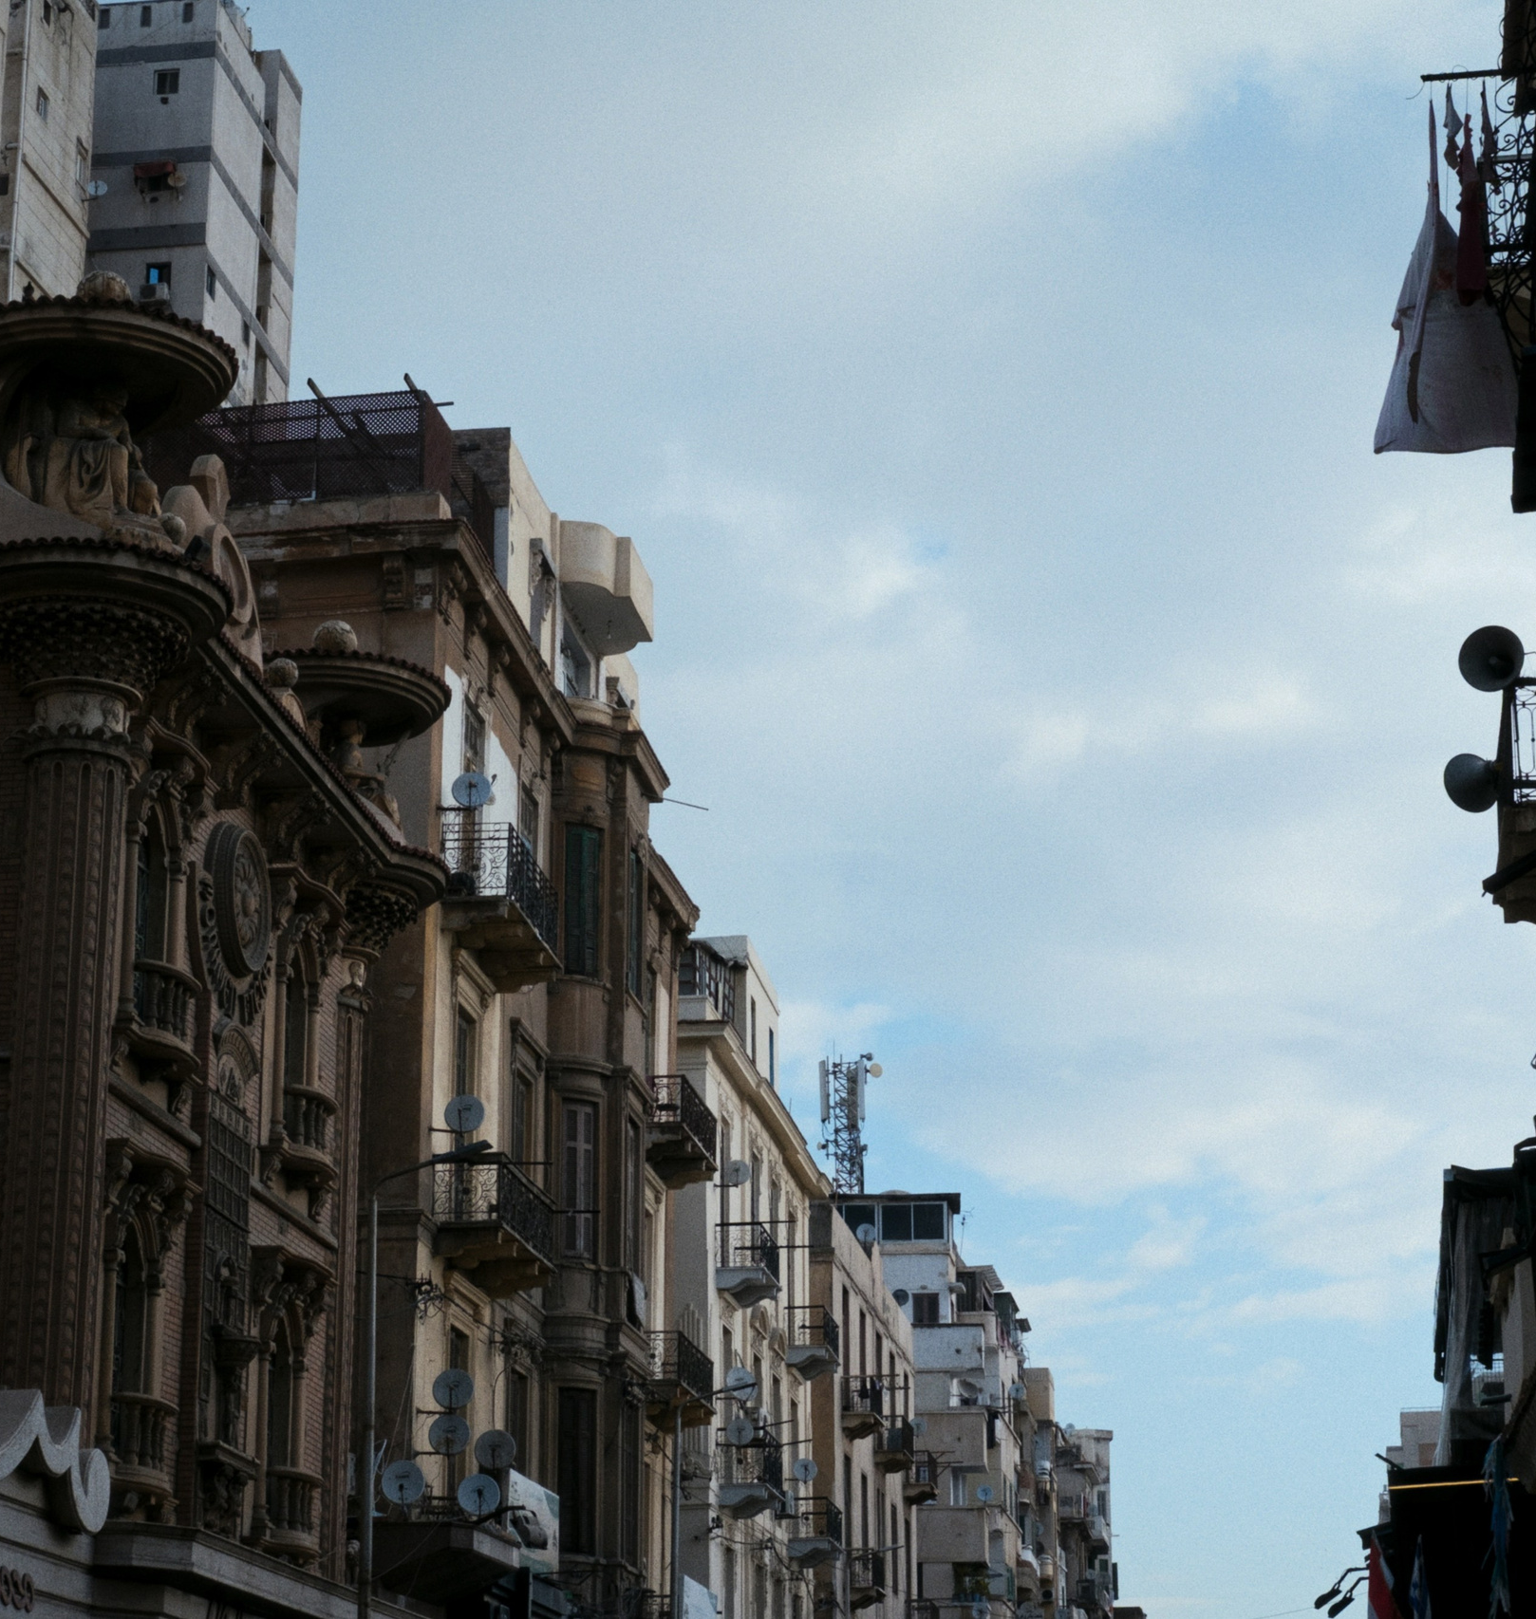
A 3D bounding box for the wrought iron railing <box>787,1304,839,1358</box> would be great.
[{"bbox_3d":[1.092,12.758,86.289,0.902,0.950,2.850,-3,-18,8],"label":"wrought iron railing"}]

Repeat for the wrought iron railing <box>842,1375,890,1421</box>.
[{"bbox_3d":[2.385,15.162,90.910,0.807,0.950,2.755,-3,-18,8],"label":"wrought iron railing"}]

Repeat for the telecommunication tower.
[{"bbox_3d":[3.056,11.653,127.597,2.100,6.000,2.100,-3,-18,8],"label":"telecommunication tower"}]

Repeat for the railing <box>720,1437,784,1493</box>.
[{"bbox_3d":[-0.330,14.025,75.689,0.950,0.950,2.850,-3,-18,8],"label":"railing"}]

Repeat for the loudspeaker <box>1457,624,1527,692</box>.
[{"bbox_3d":[5.436,-1.064,26.501,0.493,0.493,0.470,-10,-15,27],"label":"loudspeaker"}]

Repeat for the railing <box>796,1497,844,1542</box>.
[{"bbox_3d":[1.163,17.081,85.167,0.902,0.950,2.850,-3,-18,8],"label":"railing"}]

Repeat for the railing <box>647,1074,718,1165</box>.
[{"bbox_3d":[-1.819,6.281,71.330,0.950,0.950,4.085,-3,-18,8],"label":"railing"}]

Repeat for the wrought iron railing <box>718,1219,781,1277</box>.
[{"bbox_3d":[-0.382,9.710,77.159,0.950,0.950,2.755,-3,-18,8],"label":"wrought iron railing"}]

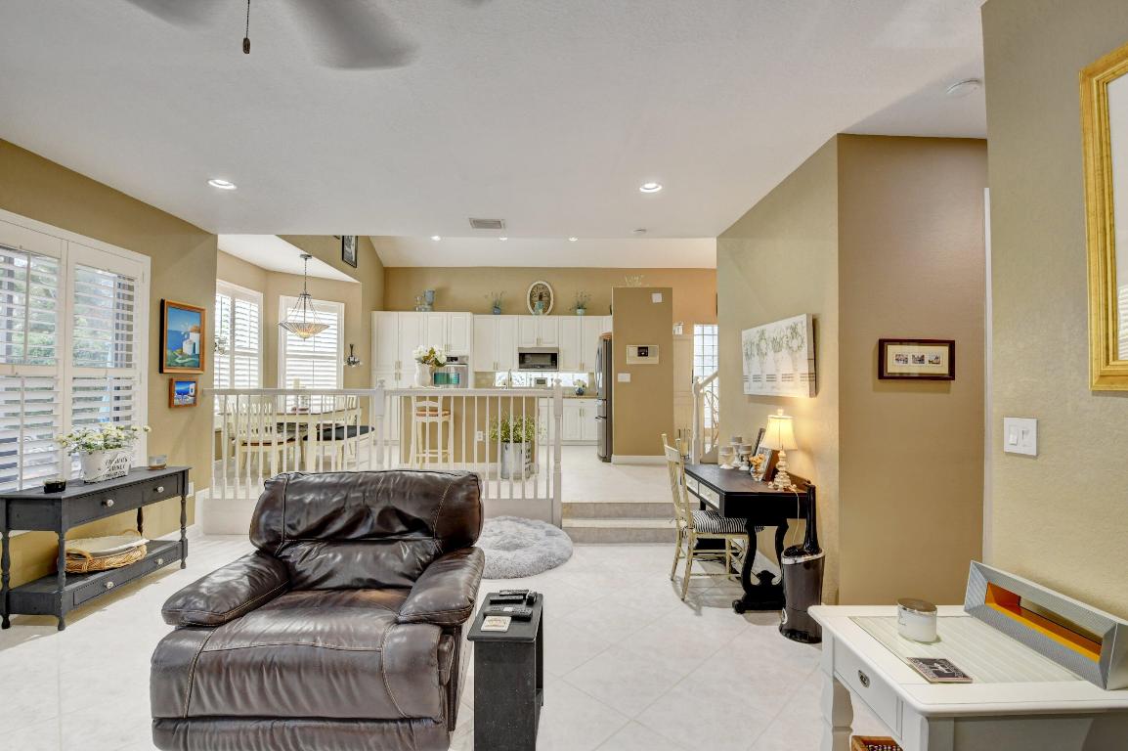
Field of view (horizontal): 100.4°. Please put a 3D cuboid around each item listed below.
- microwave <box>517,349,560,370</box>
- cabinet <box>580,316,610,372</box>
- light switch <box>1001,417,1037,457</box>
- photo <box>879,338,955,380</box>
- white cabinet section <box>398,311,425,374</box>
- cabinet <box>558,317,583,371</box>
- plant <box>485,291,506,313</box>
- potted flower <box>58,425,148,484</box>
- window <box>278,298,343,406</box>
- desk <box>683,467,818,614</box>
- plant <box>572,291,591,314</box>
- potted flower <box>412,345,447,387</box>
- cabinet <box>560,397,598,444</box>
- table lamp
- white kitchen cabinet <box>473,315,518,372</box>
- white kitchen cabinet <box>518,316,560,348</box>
[{"bbox_3d":[-0.467,-0.291,8.898,0.755,0.420,0.400,0,-1,-2],"label":"microwave"},{"bbox_3d":[0.590,-0.582,8.965,0.570,1.050,0.330,0,-1,-2],"label":"cabinet"},{"bbox_3d":[1.507,0.201,1.549,0.012,0.117,0.113,0,-1,-2],"label":"light switch"},{"bbox_3d":[1.970,-0.088,2.628,0.413,0.220,0.025,0,-1,-2],"label":"photo"},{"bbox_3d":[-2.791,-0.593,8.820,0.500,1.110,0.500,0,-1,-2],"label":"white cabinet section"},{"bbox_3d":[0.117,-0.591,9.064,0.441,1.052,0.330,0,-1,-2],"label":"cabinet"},{"bbox_3d":[-1.333,-1.381,9.050,0.367,0.476,0.280,0,-1,-2],"label":"plant"},{"bbox_3d":[-3.226,0.544,3.330,0.270,0.390,0.500,0,-1,-2],"label":"potted flower"},{"bbox_3d":[-3.954,-0.323,7.368,0.930,1.720,0.100,1,-2,-45],"label":"window"},{"bbox_3d":[1.224,1.087,3.327,0.510,0.770,1.000,0,-1,-2],"label":"desk"},{"bbox_3d":[0.325,-1.375,9.050,0.405,0.471,0.280,0,-1,-2],"label":"plant"},{"bbox_3d":[-1.774,-0.113,6.200,0.445,0.574,0.370,0,-1,-2],"label":"potted flower"},{"bbox_3d":[0.275,0.852,8.787,0.720,0.860,0.610,0,-1,-2],"label":"cabinet"},{"bbox_3d":[1.440,0.484,3.120,0.215,0.515,0.215,0,-1,-2],"label":"table lamp"},{"bbox_3d":[-1.277,-0.596,9.021,0.840,1.062,0.330,0,-1,-2],"label":"white kitchen cabinet"},{"bbox_3d":[-0.481,-0.827,9.045,0.767,0.601,0.330,0,-1,-2],"label":"white kitchen cabinet"}]

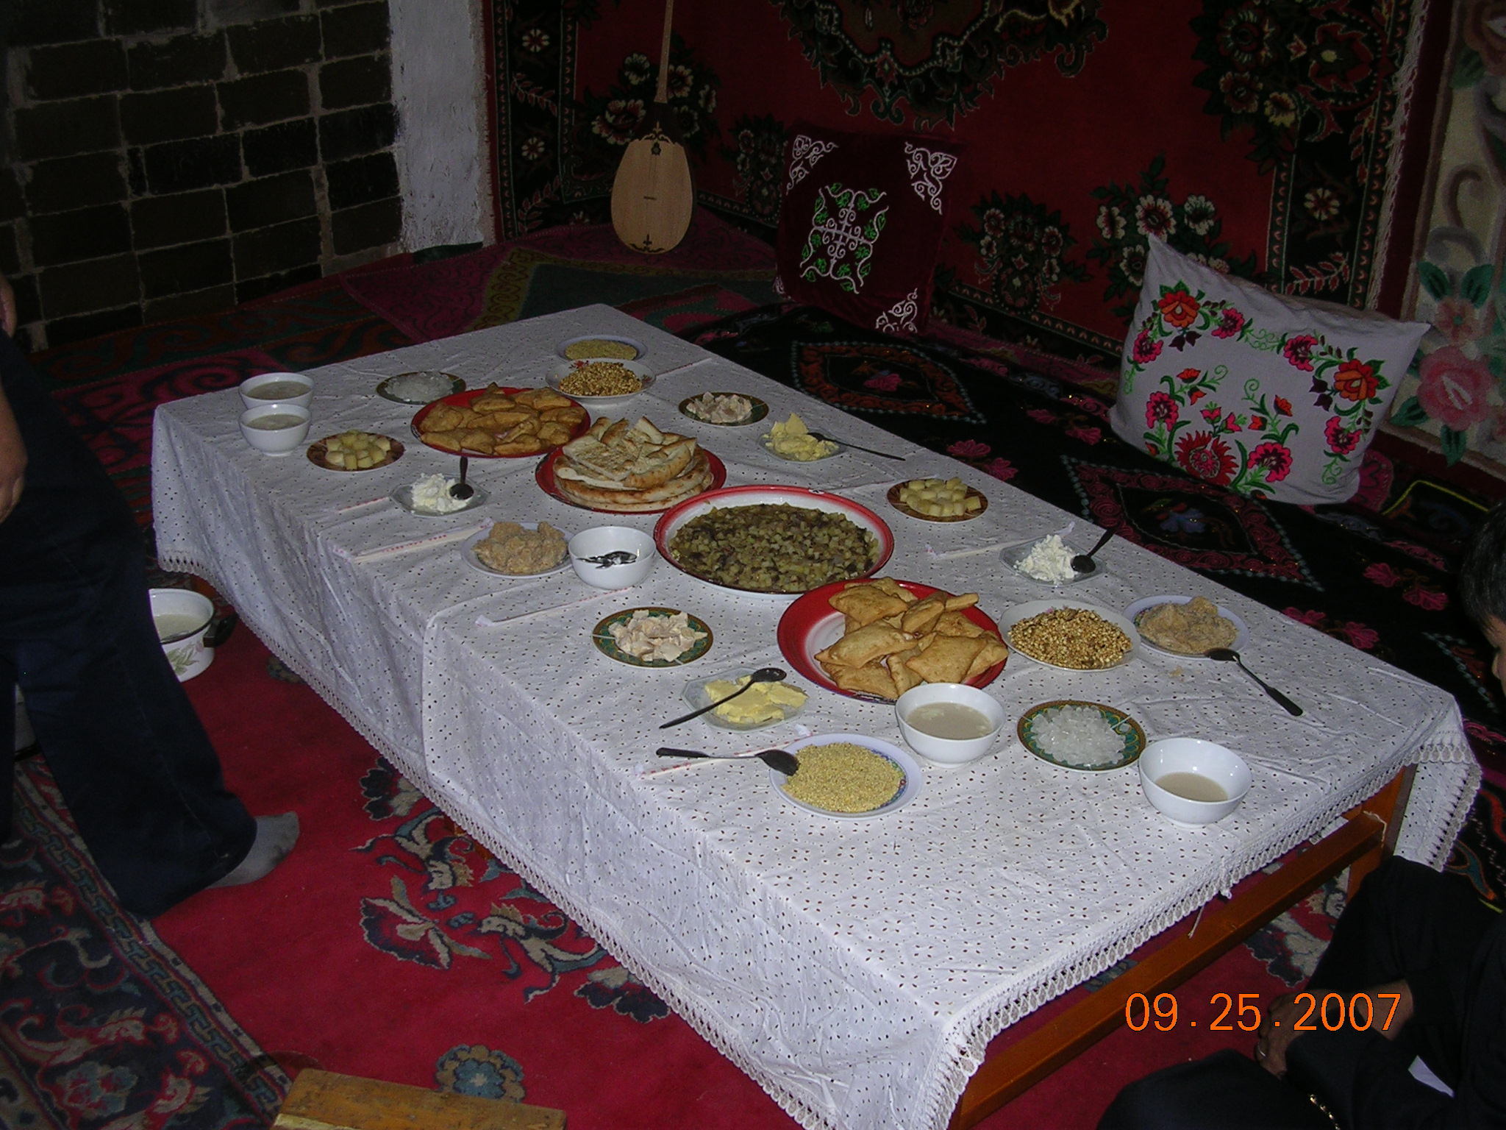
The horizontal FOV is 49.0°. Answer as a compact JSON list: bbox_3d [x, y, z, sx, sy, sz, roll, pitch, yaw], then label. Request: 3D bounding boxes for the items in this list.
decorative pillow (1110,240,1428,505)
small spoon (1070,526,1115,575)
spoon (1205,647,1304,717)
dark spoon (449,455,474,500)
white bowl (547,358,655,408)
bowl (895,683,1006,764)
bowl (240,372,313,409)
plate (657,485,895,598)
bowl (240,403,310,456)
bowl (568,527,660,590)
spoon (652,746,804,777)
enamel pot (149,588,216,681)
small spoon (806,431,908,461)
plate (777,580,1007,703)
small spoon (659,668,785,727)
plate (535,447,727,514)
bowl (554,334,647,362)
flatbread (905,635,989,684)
[{"bbox_3d":[1.050,-0.412,3.466,0.621,0.393,0.170,27,17,37],"label":"decorative pillow"},{"bbox_3d":[0.492,-0.030,2.353,0.034,0.025,0.157,19,38,28],"label":"small spoon"},{"bbox_3d":[0.629,0.144,2.080,0.034,0.025,0.150,-17,36,-31],"label":"spoon"},{"bbox_3d":[-0.463,-0.139,2.630,0.039,0.025,0.166,-2,28,-8],"label":"dark spoon"},{"bbox_3d":[-0.261,-0.304,2.835,0.183,0.040,0.183,2,29,-1],"label":"white bowl"},{"bbox_3d":[0.230,0.194,1.937,0.121,0.058,0.121,2,29,-1],"label":"bowl"},{"bbox_3d":[-0.777,-0.264,2.708,0.120,0.058,0.120,2,29,-1],"label":"bowl"},{"bbox_3d":[0.031,-0.024,2.456,0.353,0.043,0.353,2,28,-1],"label":"plate"},{"bbox_3d":[-0.748,-0.206,2.605,0.111,0.057,0.111,2,29,-1],"label":"bowl"},{"bbox_3d":[-0.202,-0.005,2.389,0.124,0.057,0.124,2,28,-1],"label":"bowl"},{"bbox_3d":[-0.030,0.223,1.894,0.166,0.025,0.034,6,29,14],"label":"spoon"},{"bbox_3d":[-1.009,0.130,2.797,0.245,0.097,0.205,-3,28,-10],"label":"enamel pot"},{"bbox_3d":[0.173,-0.200,2.802,0.184,0.022,0.038,16,31,19],"label":"small spoon"},{"bbox_3d":[0.176,0.113,2.099,0.292,0.042,0.292,2,29,-1],"label":"plate"},{"bbox_3d":[-0.035,0.170,2.080,0.189,0.024,0.040,-20,35,-27],"label":"small spoon"},{"bbox_3d":[-0.195,-0.136,2.662,0.305,0.032,0.305,2,28,-1],"label":"plate"},{"bbox_3d":[-0.287,-0.391,3.134,0.171,0.034,0.171,2,28,-1],"label":"bowl"},{"bbox_3d":[0.251,0.131,2.142,0.078,0.030,0.098,18,38,22],"label":"flatbread"}]

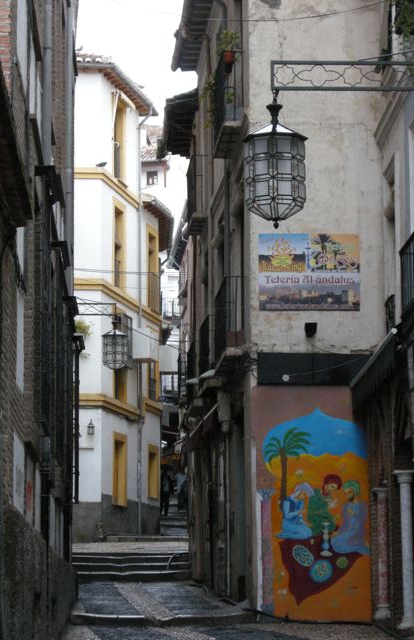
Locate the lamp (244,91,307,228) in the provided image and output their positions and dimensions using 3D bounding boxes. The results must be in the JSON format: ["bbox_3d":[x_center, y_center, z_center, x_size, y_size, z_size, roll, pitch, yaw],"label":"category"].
[{"bbox_3d":[0.635,-1.479,19.711,0.570,1.190,0.570,0,-8,0],"label":"lamp"}]

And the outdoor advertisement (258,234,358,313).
[{"bbox_3d":[1.417,-0.667,29.545,1.410,1.080,0.030,0,-8,-1],"label":"outdoor advertisement"}]

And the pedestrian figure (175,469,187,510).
[{"bbox_3d":[-0.951,6.431,80.908,0.500,1.680,0.350,-2,-8,15],"label":"pedestrian figure"}]

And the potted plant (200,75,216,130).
[{"bbox_3d":[0.008,-3.388,32.815,0.280,0.820,0.350,1,-8,-4],"label":"potted plant"}]

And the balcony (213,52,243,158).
[{"bbox_3d":[0.340,-3.226,32.018,0.330,1.130,2.050,1,-8,-4],"label":"balcony"}]

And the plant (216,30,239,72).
[{"bbox_3d":[0.299,-3.932,31.025,0.330,0.580,0.330,0,-8,0],"label":"plant"}]

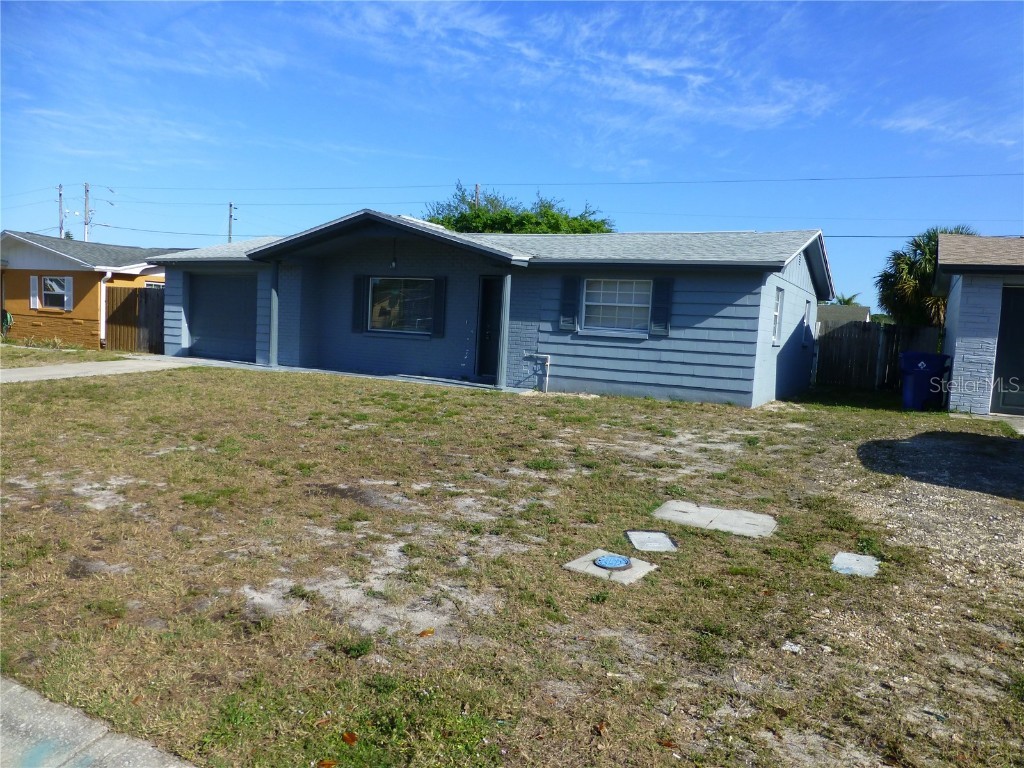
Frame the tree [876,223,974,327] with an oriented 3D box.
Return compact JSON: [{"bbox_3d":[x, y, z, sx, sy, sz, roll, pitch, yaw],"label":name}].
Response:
[{"bbox_3d":[14.254,-2.871,24.737,3.100,5.155,3.100,5,6,28],"label":"tree"}]

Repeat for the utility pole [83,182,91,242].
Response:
[{"bbox_3d":[-30.110,-9.432,50.433,0.300,9.426,0.300,5,6,28],"label":"utility pole"}]

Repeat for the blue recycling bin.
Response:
[{"bbox_3d":[7.311,-0.073,12.500,0.790,1.050,0.650,5,6,28],"label":"blue recycling bin"}]

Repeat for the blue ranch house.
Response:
[{"bbox_3d":[-0.099,-2.226,19.115,15.320,3.550,11.900,5,6,28],"label":"blue ranch house"}]

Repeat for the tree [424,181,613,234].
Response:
[{"bbox_3d":[0.175,-5.378,32.838,8.300,7.365,6.800,5,6,28],"label":"tree"}]

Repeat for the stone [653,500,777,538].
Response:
[{"bbox_3d":[1.589,1.067,5.568,0.870,0.060,0.550,6,6,33],"label":"stone"}]

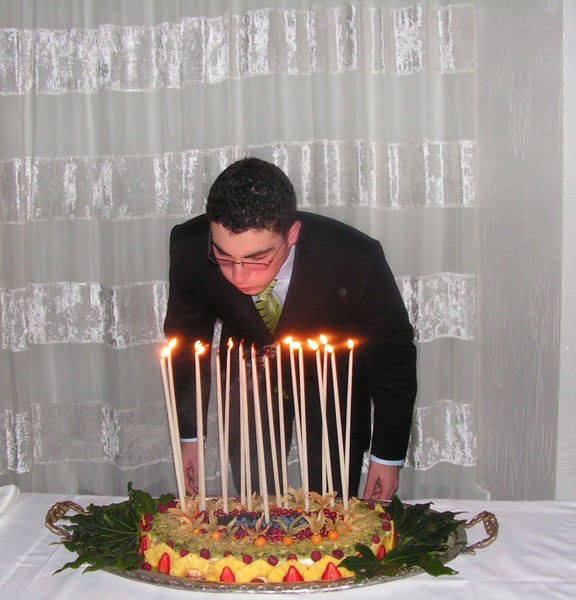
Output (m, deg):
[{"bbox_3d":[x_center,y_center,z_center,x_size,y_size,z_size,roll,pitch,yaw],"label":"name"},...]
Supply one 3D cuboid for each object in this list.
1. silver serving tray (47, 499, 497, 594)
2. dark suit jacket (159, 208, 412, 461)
[{"bbox_3d":[-0.025,0.442,1.689,0.890,0.070,0.440,-1,8,6],"label":"silver serving tray"},{"bbox_3d":[0.022,0.079,2.031,0.550,0.570,0.500,-1,8,6],"label":"dark suit jacket"}]

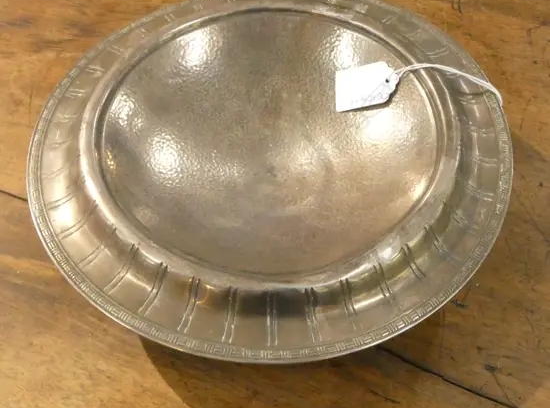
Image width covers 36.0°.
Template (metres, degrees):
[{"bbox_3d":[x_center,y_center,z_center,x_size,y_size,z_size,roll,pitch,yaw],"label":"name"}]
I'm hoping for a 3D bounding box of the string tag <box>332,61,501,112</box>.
[{"bbox_3d":[0.084,-0.067,0.482,0.098,0.020,0.031,2,54,-5],"label":"string tag"}]

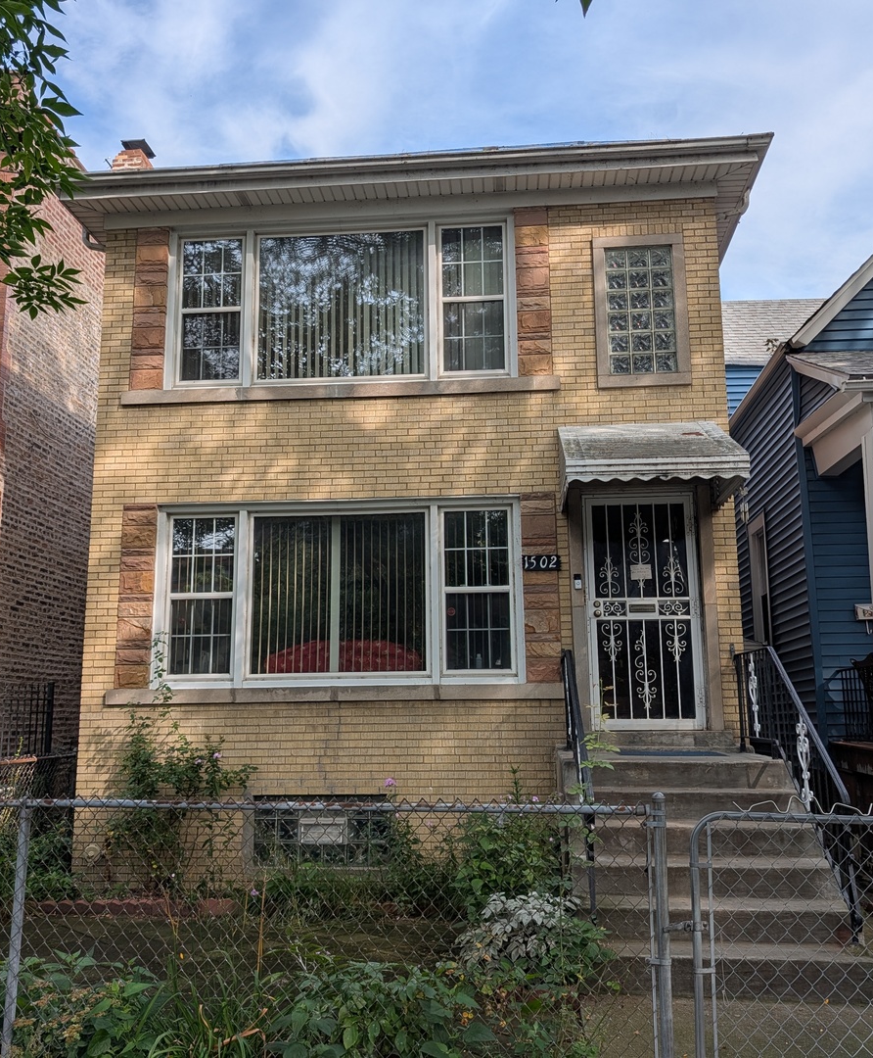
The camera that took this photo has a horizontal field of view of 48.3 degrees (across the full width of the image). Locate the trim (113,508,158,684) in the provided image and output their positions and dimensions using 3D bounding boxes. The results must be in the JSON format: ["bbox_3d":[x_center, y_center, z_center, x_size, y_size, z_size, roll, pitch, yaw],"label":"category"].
[{"bbox_3d":[-2.708,0.608,8.829,0.321,1.653,0.080,-1,-10,5],"label":"trim"}]

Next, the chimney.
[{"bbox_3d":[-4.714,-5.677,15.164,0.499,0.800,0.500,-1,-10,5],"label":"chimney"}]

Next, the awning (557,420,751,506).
[{"bbox_3d":[1.732,-0.641,8.036,1.373,0.788,1.180,-1,-10,5],"label":"awning"}]

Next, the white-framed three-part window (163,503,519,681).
[{"bbox_3d":[-0.887,0.562,8.704,3.313,1.639,0.140,-1,-10,5],"label":"white-framed three-part window"}]

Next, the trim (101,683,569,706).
[{"bbox_3d":[-0.913,1.456,8.525,4.045,0.127,0.130,-1,-10,5],"label":"trim"}]

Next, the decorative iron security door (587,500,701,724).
[{"bbox_3d":[1.810,0.709,8.513,0.951,2.035,0.070,-1,-10,5],"label":"decorative iron security door"}]

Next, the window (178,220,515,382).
[{"bbox_3d":[-0.906,-2.122,9.177,3.279,1.583,0.130,-1,-10,5],"label":"window"}]

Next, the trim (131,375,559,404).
[{"bbox_3d":[-0.911,-1.251,8.996,4.067,0.131,0.130,-1,-10,5],"label":"trim"}]

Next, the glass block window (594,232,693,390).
[{"bbox_3d":[1.863,-1.972,8.897,0.818,1.431,0.120,-1,-10,5],"label":"glass block window"}]

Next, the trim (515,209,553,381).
[{"bbox_3d":[0.896,-2.183,8.990,0.314,1.632,0.080,-1,-10,5],"label":"trim"}]

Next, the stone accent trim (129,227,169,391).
[{"bbox_3d":[-2.726,-2.094,9.300,0.319,1.634,0.080,-1,-10,5],"label":"stone accent trim"}]

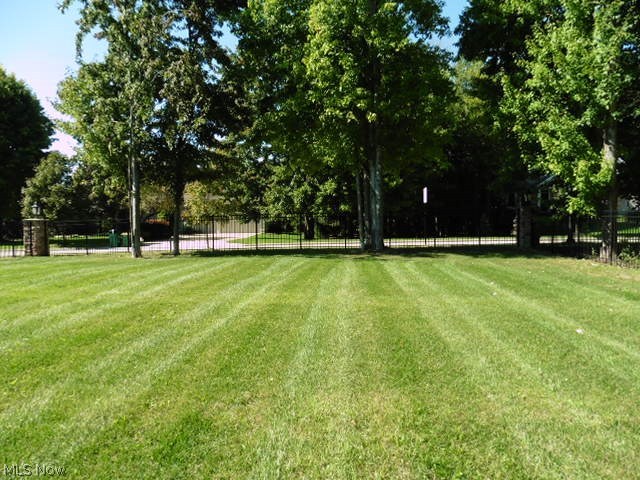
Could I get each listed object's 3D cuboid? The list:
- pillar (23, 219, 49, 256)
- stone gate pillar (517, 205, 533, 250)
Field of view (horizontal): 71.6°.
[{"bbox_3d":[-12.253,-0.117,19.150,0.660,1.600,0.660,-1,3,3],"label":"pillar"},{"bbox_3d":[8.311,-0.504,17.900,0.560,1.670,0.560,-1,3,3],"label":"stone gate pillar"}]

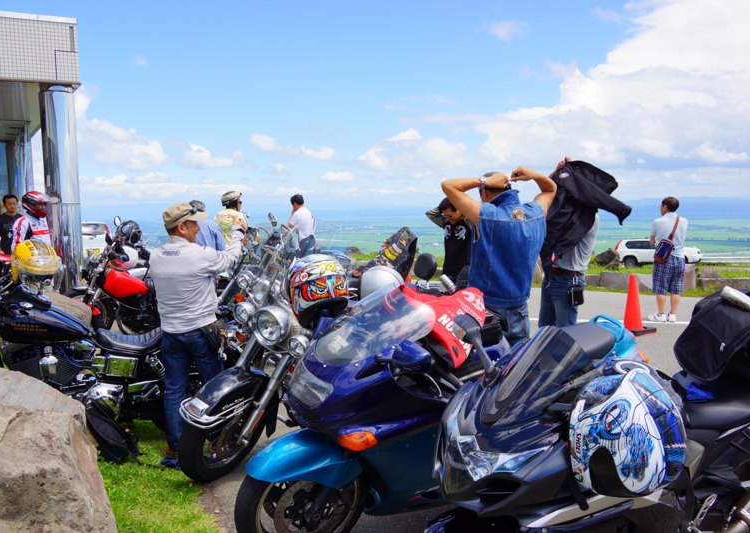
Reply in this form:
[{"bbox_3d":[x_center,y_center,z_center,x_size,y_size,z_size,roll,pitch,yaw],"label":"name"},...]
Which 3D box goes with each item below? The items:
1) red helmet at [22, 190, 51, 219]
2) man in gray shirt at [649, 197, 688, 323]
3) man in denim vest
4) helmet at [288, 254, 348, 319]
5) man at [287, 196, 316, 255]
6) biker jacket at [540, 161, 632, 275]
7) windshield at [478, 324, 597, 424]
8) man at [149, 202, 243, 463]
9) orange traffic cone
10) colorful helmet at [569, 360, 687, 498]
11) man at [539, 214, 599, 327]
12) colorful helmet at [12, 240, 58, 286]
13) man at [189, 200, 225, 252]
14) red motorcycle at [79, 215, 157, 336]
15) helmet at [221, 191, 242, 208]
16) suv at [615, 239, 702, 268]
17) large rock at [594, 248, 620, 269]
[{"bbox_3d":[-3.705,-0.671,8.000,0.330,0.280,0.250,1,5,16],"label":"red helmet"},{"bbox_3d":[3.923,-0.115,9.800,0.500,1.670,0.360,-1,5,-8],"label":"man in gray shirt"},{"bbox_3d":[0.750,0.309,4.450,0.720,1.810,0.460,-2,5,-15],"label":"man in denim vest"},{"bbox_3d":[-0.265,0.106,3.380,0.255,0.270,0.340,-3,-16,-33],"label":"helmet"},{"bbox_3d":[-1.280,-0.381,12.600,0.420,1.720,0.480,2,5,28],"label":"man"},{"bbox_3d":[1.766,-0.403,6.150,0.720,0.930,0.500,-3,5,-20],"label":"biker jacket"},{"bbox_3d":[0.539,0.368,2.430,0.330,0.310,0.360,-2,5,-22],"label":"windshield"},{"bbox_3d":[-1.113,0.410,4.570,0.520,1.650,0.520,3,6,36],"label":"man"},{"bbox_3d":[3.103,0.460,8.750,0.380,0.700,0.380,-3,6,-30],"label":"orange traffic cone"},{"bbox_3d":[0.619,0.398,1.790,0.260,0.340,0.270,-12,0,-36],"label":"colorful helmet"},{"bbox_3d":[1.645,0.122,6.200,0.580,1.860,0.520,-1,5,0],"label":"man"},{"bbox_3d":[-2.084,-0.025,4.500,0.310,0.270,0.260,23,18,37],"label":"colorful helmet"},{"bbox_3d":[-1.840,0.140,7.640,0.500,1.670,0.320,2,5,21],"label":"man"},{"bbox_3d":[-2.511,0.302,8.200,2.050,1.290,0.800,0,5,12],"label":"red motorcycle"},{"bbox_3d":[-1.840,-0.859,9.400,0.290,0.180,0.240,-12,8,-16],"label":"helmet"},{"bbox_3d":[16.079,-0.741,41.800,4.630,1.690,1.790,3,6,29],"label":"suv"},{"bbox_3d":[5.380,-0.174,17.000,0.600,0.460,0.500,1,5,15],"label":"large rock"}]

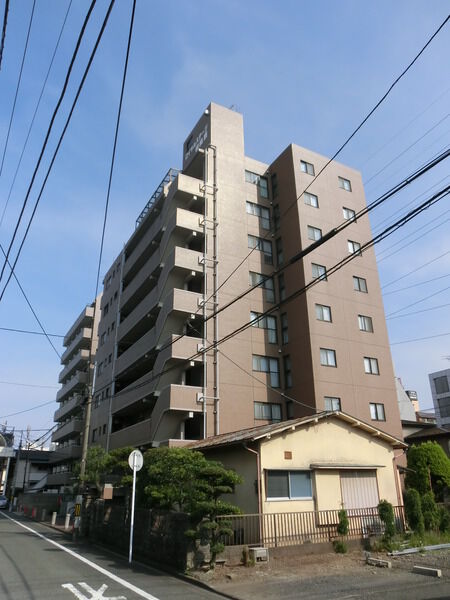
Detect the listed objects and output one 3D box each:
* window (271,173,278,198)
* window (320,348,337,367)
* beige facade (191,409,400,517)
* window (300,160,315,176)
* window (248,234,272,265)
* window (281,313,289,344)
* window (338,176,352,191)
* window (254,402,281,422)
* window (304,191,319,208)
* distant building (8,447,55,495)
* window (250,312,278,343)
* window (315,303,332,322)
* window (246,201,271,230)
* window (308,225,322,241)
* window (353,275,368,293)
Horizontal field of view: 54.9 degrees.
[{"bbox_3d":[3.776,-8.479,32.379,0.140,2.000,0.620,11,-25,-26],"label":"window"},{"bbox_3d":[6.168,3.493,25.892,1.203,1.049,0.140,11,-25,-26],"label":"window"},{"bbox_3d":[2.653,7.242,18.117,7.400,4.250,6.400,11,-25,-27],"label":"beige facade"},{"bbox_3d":[5.962,-9.481,31.221,1.145,0.957,0.140,11,-25,-26],"label":"window"},{"bbox_3d":[2.465,-3.392,29.885,1.990,1.910,0.120,11,-25,-27],"label":"window"},{"bbox_3d":[3.932,1.879,28.121,0.140,2.000,0.620,11,-25,-26],"label":"window"},{"bbox_3d":[9.038,-8.689,32.686,1.196,1.003,0.140,11,-25,-26],"label":"window"},{"bbox_3d":[2.593,7.060,25.647,1.933,1.865,0.140,11,-25,-26],"label":"window"},{"bbox_3d":[6.030,-6.926,30.114,1.200,0.970,0.120,11,-25,-27],"label":"window"},{"bbox_3d":[-28.339,25.817,64.483,6.500,6.400,7.000,11,-25,-27],"label":"distant building"},{"bbox_3d":[2.514,1.820,27.802,1.933,1.859,0.140,11,-25,-26],"label":"window"},{"bbox_3d":[6.170,0.839,26.954,1.230,1.040,0.120,11,-25,-27],"label":"window"},{"bbox_3d":[2.424,-5.952,30.930,1.980,1.880,0.120,11,-25,-27],"label":"window"},{"bbox_3d":[6.063,-4.445,29.165,1.173,0.916,0.140,11,-25,-26],"label":"window"},{"bbox_3d":[9.274,-1.018,29.585,1.200,1.050,0.120,11,-25,-27],"label":"window"}]

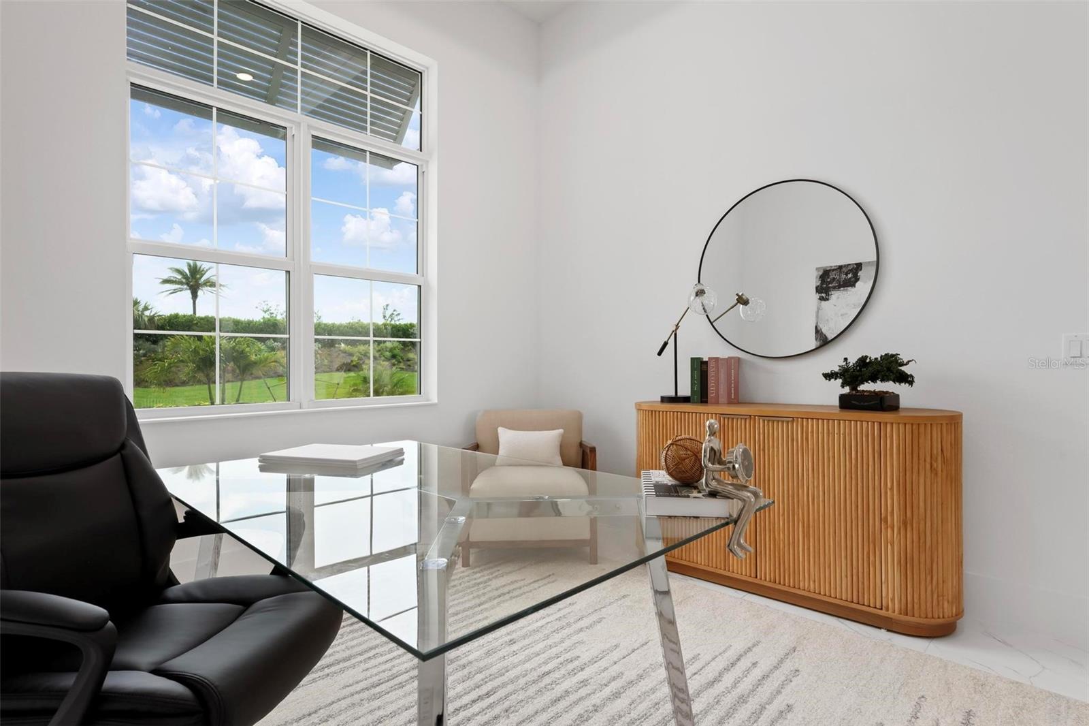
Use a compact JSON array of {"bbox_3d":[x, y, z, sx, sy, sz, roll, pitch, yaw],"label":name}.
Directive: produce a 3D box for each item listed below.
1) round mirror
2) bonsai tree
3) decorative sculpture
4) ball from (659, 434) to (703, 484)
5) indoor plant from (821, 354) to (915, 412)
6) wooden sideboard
[{"bbox_3d":[1.238,-0.487,2.858,0.030,0.920,0.920,0,-1,-45],"label":"round mirror"},{"bbox_3d":[1.410,0.042,2.380,0.200,0.165,0.370,0,0,-40],"label":"bonsai tree"},{"bbox_3d":[0.379,0.247,1.100,0.130,0.264,0.088,-1,0,41],"label":"decorative sculpture"},{"bbox_3d":[0.311,0.214,1.202,0.107,0.107,0.107,-1,0,0],"label":"ball"},{"bbox_3d":[1.410,0.083,2.380,0.200,0.246,0.370,0,0,-40],"label":"indoor plant"},{"bbox_3d":[1.109,0.633,2.641,1.475,0.848,0.450,-1,-1,44],"label":"wooden sideboard"}]

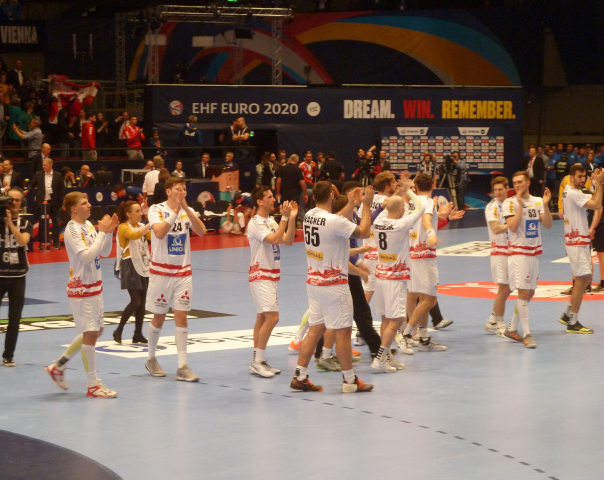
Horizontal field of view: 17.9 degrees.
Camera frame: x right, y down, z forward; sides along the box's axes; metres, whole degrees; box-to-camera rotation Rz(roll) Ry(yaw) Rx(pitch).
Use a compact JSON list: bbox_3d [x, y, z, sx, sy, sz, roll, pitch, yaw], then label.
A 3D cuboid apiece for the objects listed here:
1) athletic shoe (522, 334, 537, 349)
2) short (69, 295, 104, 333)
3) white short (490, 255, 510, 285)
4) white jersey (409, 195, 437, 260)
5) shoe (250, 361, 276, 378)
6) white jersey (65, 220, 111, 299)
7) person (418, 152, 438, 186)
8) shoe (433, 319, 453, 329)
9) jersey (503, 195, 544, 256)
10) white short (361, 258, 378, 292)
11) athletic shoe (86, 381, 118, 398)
[{"bbox_3d":[2.553,1.132,21.597,0.115,0.125,0.310,-2,4,-22],"label":"athletic shoe"},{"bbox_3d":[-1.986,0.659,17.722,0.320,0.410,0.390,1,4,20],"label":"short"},{"bbox_3d":[2.425,0.324,22.913,0.300,0.419,0.370,3,5,42],"label":"white short"},{"bbox_3d":[1.327,-0.136,21.081,0.330,0.708,0.460,-2,4,-25],"label":"white jersey"},{"bbox_3d":[-0.395,1.287,19.209,0.310,0.130,0.115,3,5,40],"label":"shoe"},{"bbox_3d":[-1.969,0.179,17.692,0.380,0.730,0.480,2,4,25],"label":"white jersey"},{"bbox_3d":[3.336,-1.428,50.908,0.540,1.655,0.360,0,3,2],"label":"person"},{"bbox_3d":[1.715,1.010,23.300,0.295,0.120,0.110,-17,-7,35],"label":"shoe"},{"bbox_3d":[2.532,-0.161,21.931,0.480,0.699,0.340,-3,5,-42],"label":"jersey"},{"bbox_3d":[0.859,0.362,21.600,0.320,0.430,0.420,-2,4,-30],"label":"white short"},{"bbox_3d":[-1.837,1.380,17.744,0.310,0.135,0.115,1,4,14],"label":"athletic shoe"}]

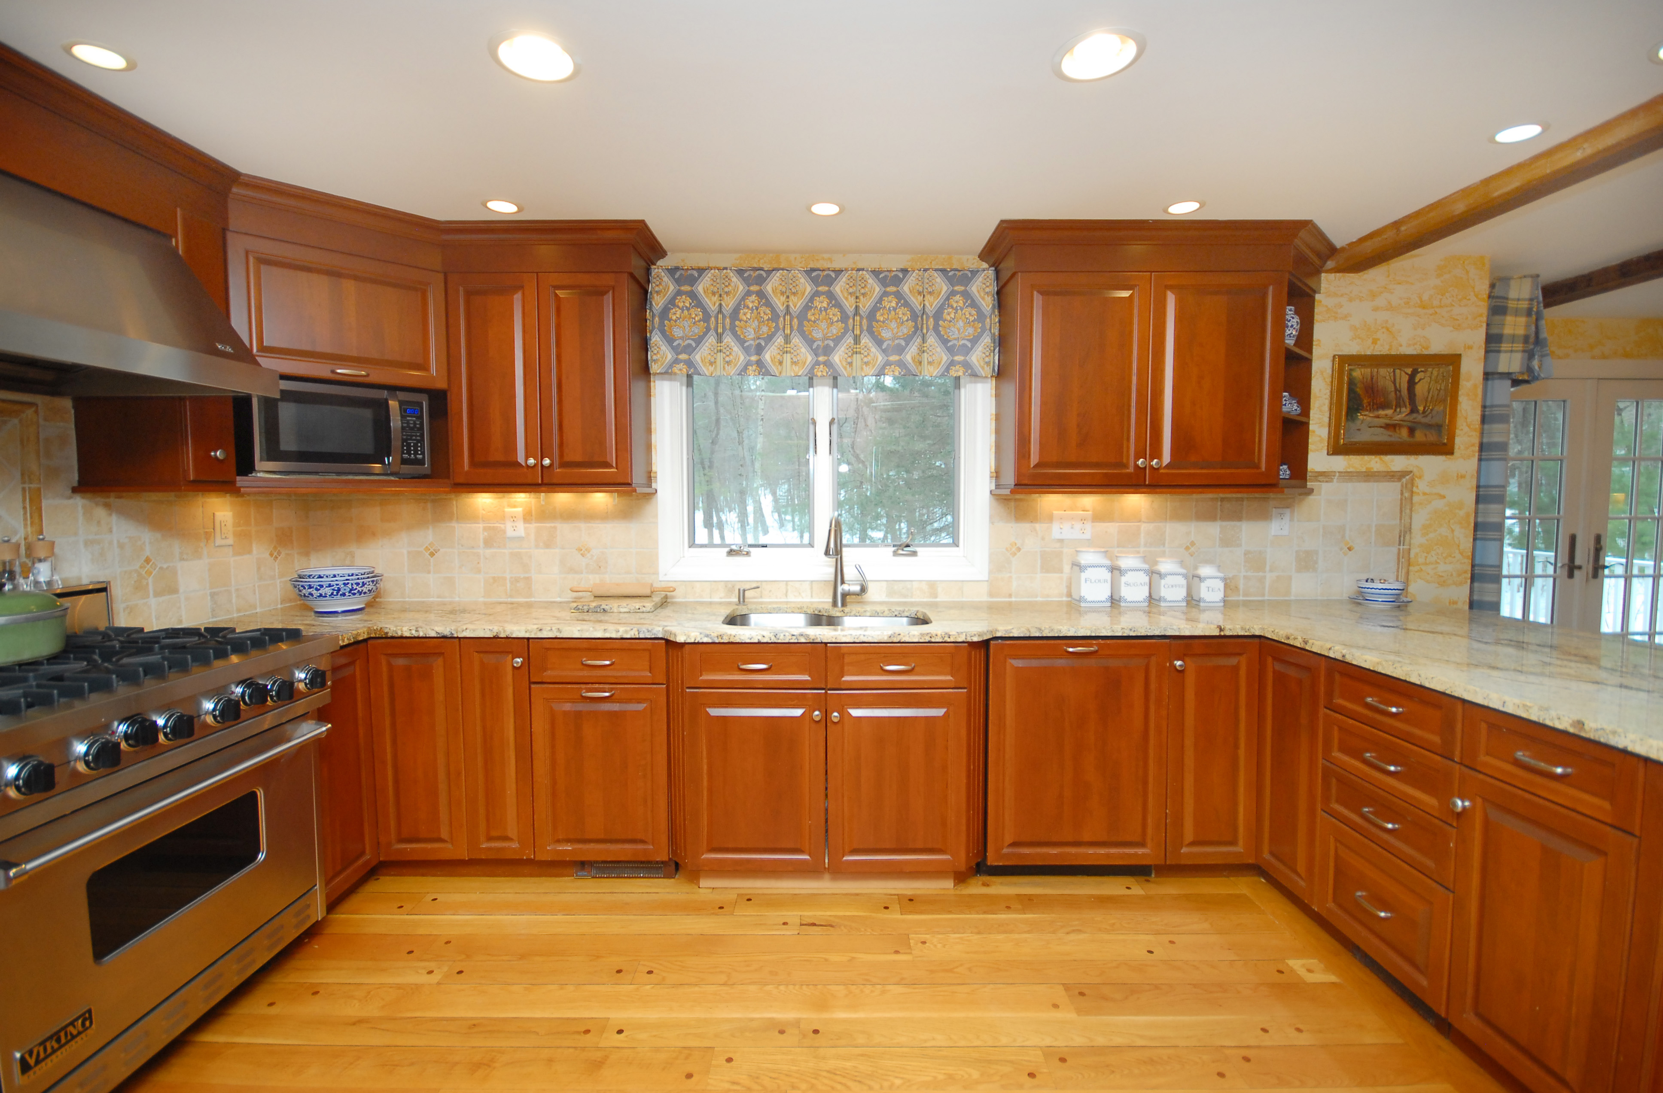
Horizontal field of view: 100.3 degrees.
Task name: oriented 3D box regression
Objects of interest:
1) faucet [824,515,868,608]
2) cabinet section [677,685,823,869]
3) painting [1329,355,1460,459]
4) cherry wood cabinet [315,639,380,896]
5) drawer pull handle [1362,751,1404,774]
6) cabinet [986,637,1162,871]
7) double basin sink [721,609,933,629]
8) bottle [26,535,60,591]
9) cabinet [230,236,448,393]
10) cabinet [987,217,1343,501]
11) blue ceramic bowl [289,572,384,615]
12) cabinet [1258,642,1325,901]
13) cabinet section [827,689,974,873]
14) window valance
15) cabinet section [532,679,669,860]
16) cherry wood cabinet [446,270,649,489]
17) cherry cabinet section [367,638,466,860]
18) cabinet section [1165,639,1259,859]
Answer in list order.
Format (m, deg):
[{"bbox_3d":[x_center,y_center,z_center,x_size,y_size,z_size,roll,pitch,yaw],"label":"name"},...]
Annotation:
[{"bbox_3d":[0.057,0.061,2.644,0.160,0.370,0.250,1,4,7],"label":"faucet"},{"bbox_3d":[-0.248,0.753,2.553,0.462,0.613,0.550,0,4,0],"label":"cabinet section"},{"bbox_3d":[2.358,-0.590,2.908,0.535,0.417,0.040,0,3,-1],"label":"painting"},{"bbox_3d":[-1.811,0.714,2.217,0.500,0.770,0.309,0,3,-1],"label":"cherry wood cabinet"},{"bbox_3d":[1.451,0.566,1.820,0.030,0.015,0.108,0,3,-1],"label":"drawer pull handle"},{"bbox_3d":[0.830,0.681,2.630,0.610,0.775,0.580,0,4,0],"label":"cabinet"},{"bbox_3d":[-0.009,0.374,2.518,0.760,0.210,0.440,0,4,0],"label":"double basin sink"},{"bbox_3d":[-2.159,0.045,1.900,0.060,0.150,0.060,0,3,-1],"label":"bottle"},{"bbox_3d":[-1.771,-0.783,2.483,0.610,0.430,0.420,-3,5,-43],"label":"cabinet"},{"bbox_3d":[1.282,-0.681,2.662,1.370,0.965,0.380,0,4,0],"label":"cabinet"},{"bbox_3d":[-1.859,0.181,2.617,0.287,0.125,0.287,0,4,0],"label":"blue ceramic bowl"},{"bbox_3d":[1.716,0.711,2.184,0.560,0.775,0.320,0,4,0],"label":"cabinet"},{"bbox_3d":[0.217,0.754,2.554,0.465,0.612,0.550,0,4,0],"label":"cabinet section"},{"bbox_3d":[-0.034,-0.908,2.836,1.414,0.430,0.099,0,3,-1],"label":"window valance"},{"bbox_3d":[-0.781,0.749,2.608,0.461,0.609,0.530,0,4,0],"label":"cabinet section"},{"bbox_3d":[-1.084,-0.629,2.735,0.676,0.803,0.312,0,3,-1],"label":"cherry wood cabinet"},{"bbox_3d":[-1.394,0.672,2.602,0.306,0.759,0.530,0,4,0],"label":"cherry cabinet section"},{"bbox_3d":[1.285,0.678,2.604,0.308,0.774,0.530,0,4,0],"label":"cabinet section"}]

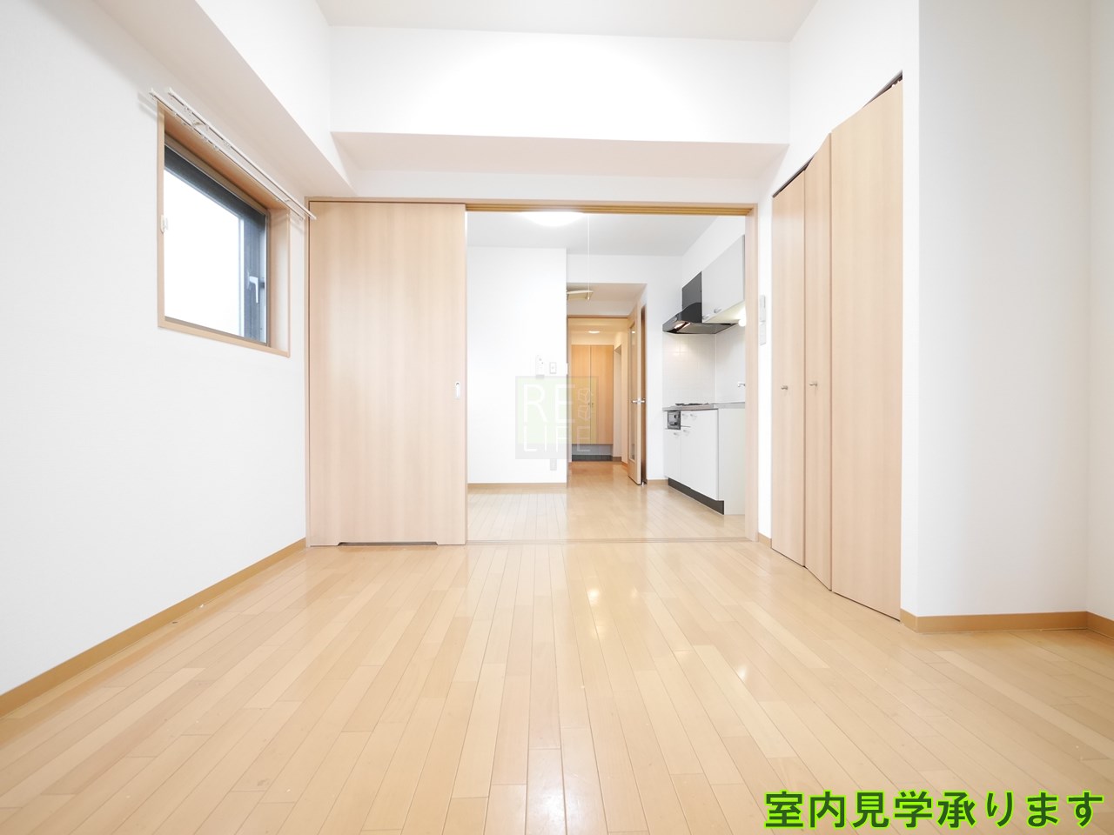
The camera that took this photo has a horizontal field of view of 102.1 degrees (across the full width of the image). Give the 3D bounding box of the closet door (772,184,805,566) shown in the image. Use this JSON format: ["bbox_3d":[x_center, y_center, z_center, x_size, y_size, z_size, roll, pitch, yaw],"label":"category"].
[{"bbox_3d":[1.258,-0.248,2.437,0.030,2.002,0.313,0,0,-2],"label":"closet door"}]

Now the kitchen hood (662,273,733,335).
[{"bbox_3d":[1.476,-1.175,4.695,0.581,0.501,0.578,0,0,-2],"label":"kitchen hood"}]

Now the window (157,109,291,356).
[{"bbox_3d":[-1.542,-0.755,2.105,0.120,0.835,0.885,0,0,-2],"label":"window"}]

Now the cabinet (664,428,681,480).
[{"bbox_3d":[1.463,0.367,4.687,0.540,0.531,0.585,0,0,-2],"label":"cabinet"}]

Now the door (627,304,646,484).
[{"bbox_3d":[0.895,-0.259,5.315,0.045,1.994,0.708,0,0,0],"label":"door"}]

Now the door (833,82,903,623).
[{"bbox_3d":[1.252,-0.244,1.823,0.030,2.002,0.300,0,0,-17],"label":"door"}]

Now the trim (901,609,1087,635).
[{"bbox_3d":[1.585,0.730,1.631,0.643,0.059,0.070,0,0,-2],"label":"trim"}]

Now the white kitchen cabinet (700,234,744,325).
[{"bbox_3d":[1.617,-1.166,3.961,0.362,0.516,0.909,0,0,-2],"label":"white kitchen cabinet"}]

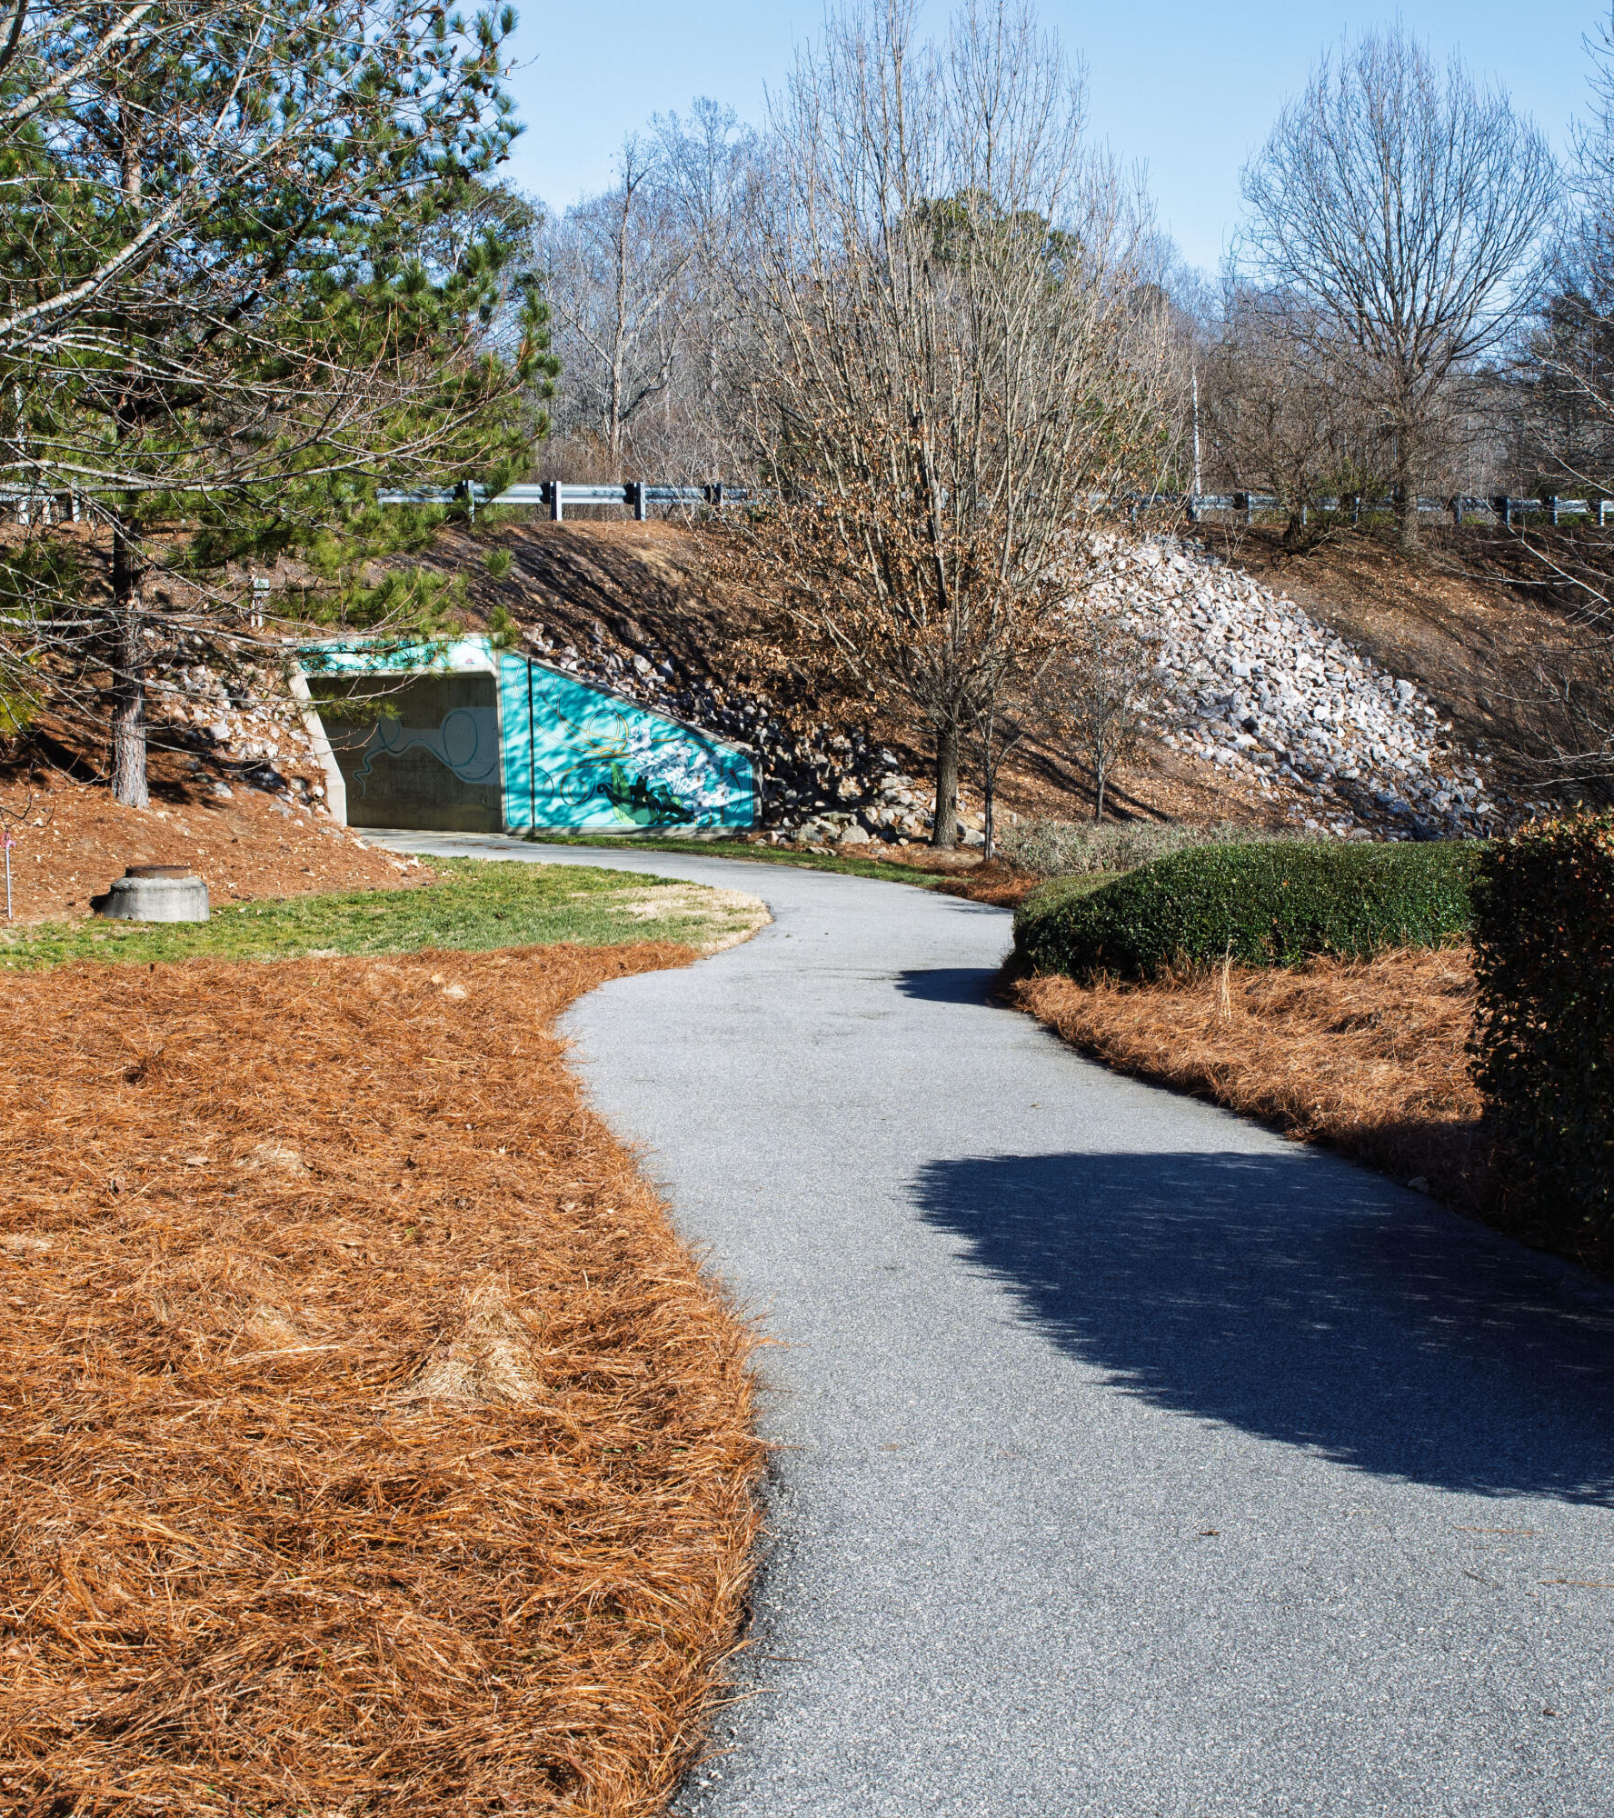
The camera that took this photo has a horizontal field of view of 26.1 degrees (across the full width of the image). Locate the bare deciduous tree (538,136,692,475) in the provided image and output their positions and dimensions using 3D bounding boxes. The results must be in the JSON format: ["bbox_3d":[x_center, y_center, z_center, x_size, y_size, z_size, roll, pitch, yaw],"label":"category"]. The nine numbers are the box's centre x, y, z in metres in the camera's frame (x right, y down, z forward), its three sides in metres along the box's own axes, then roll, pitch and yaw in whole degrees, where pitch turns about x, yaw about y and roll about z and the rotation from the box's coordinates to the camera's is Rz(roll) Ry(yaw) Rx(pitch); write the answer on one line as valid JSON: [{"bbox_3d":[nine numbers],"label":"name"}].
[{"bbox_3d":[-5.503,-16.944,100.000,4.400,10.500,4.400,-1,3,0],"label":"bare deciduous tree"}]

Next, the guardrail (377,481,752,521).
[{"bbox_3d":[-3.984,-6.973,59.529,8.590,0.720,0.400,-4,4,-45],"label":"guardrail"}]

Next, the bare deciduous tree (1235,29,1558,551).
[{"bbox_3d":[12.381,-12.923,73.100,6.600,10.500,6.600,-1,3,0],"label":"bare deciduous tree"}]

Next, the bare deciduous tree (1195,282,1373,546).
[{"bbox_3d":[9.774,-10.104,71.200,3.600,5.300,3.600,-1,3,0],"label":"bare deciduous tree"}]

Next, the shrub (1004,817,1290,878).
[{"bbox_3d":[3.607,-0.633,36.300,3.100,0.620,1.700,-1,3,0],"label":"shrub"}]

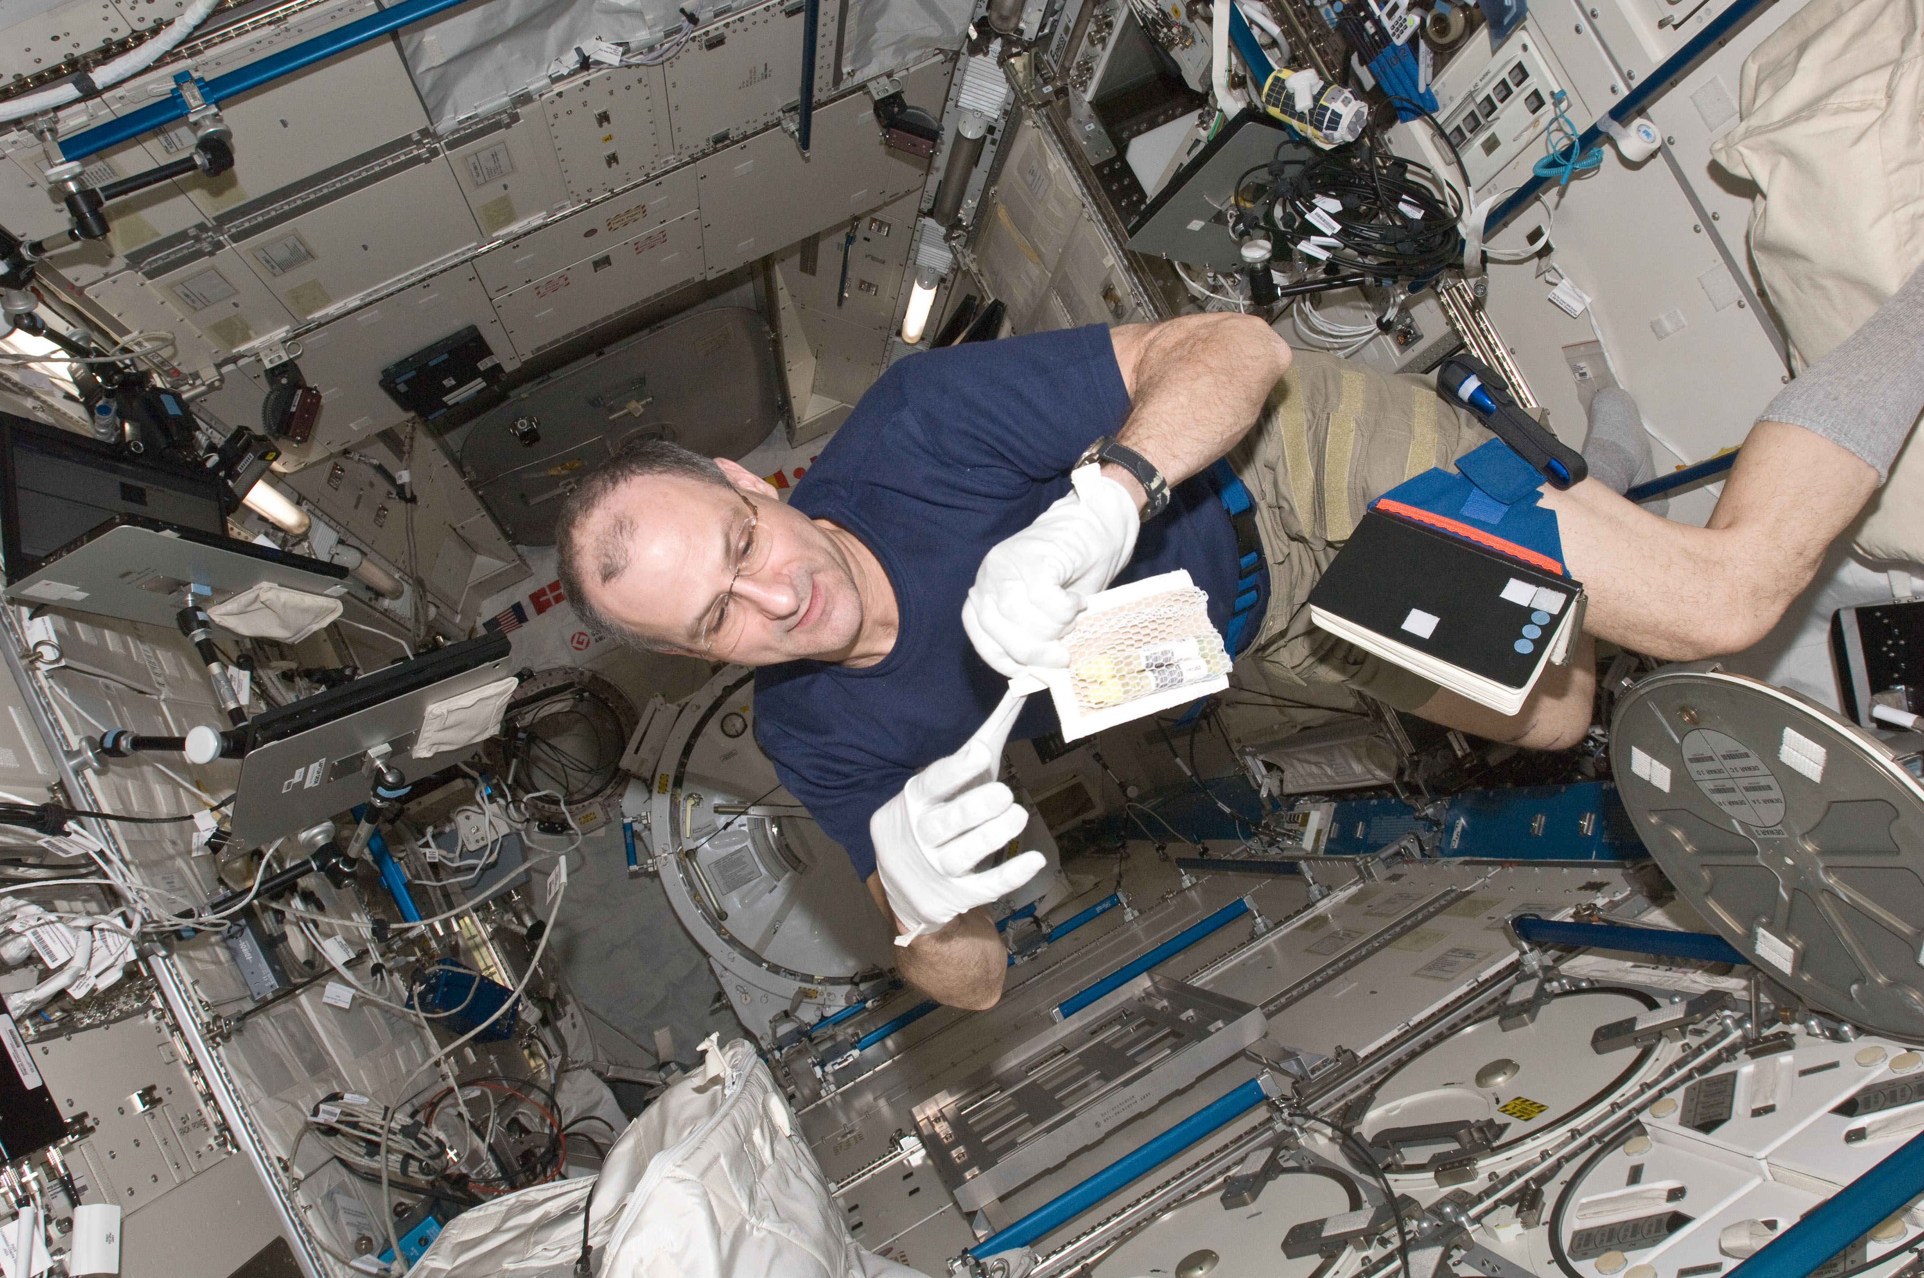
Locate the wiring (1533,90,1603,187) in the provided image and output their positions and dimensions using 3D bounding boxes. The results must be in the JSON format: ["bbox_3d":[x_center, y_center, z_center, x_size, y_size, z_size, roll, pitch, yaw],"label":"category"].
[{"bbox_3d":[0.824,-0.681,1.820,0.085,0.100,0.110,-28,-4,-11],"label":"wiring"}]

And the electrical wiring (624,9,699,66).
[{"bbox_3d":[-0.594,-1.190,2.641,0.175,0.060,0.100,-28,-4,-11],"label":"electrical wiring"}]

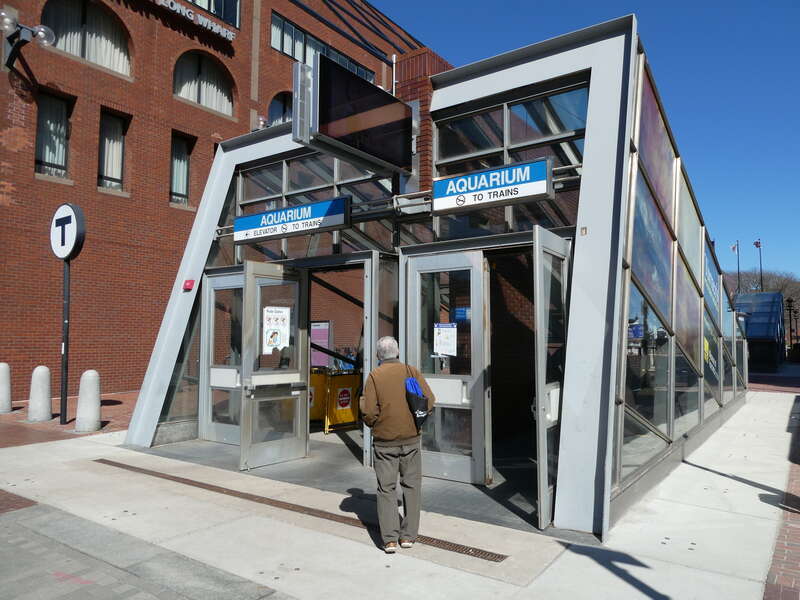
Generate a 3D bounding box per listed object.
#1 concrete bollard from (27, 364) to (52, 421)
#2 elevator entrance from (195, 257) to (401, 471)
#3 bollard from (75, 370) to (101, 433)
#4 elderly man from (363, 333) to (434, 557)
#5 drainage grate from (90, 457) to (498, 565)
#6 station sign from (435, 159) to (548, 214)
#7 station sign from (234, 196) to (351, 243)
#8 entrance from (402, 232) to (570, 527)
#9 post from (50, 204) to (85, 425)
[{"bbox_3d":[-7.255,1.875,11.193,0.449,1.116,0.450,-3,-6,36],"label":"concrete bollard"},{"bbox_3d":[-2.026,0.792,7.709,3.782,2.775,1.209,-3,-6,36],"label":"elevator entrance"},{"bbox_3d":[-5.816,1.876,10.368,0.449,1.116,0.450,-3,-6,36],"label":"bollard"},{"bbox_3d":[-0.036,1.099,4.383,0.560,1.618,0.400,0,-5,-5],"label":"elderly man"},{"bbox_3d":[-1.657,2.049,5.775,5.998,0.047,0.132,-3,-6,36],"label":"drainage grate"},{"bbox_3d":[0.878,-1.078,5.404,1.214,0.351,0.163,-3,-6,36],"label":"station sign"},{"bbox_3d":[-1.402,-0.978,7.067,2.054,0.368,0.155,-3,-6,36],"label":"station sign"},{"bbox_3d":[0.682,0.636,5.838,2.310,2.775,1.054,-3,-6,36],"label":"entrance"},{"bbox_3d":[-6.596,0.262,11.073,1.085,4.386,0.186,-3,-6,36],"label":"post"}]

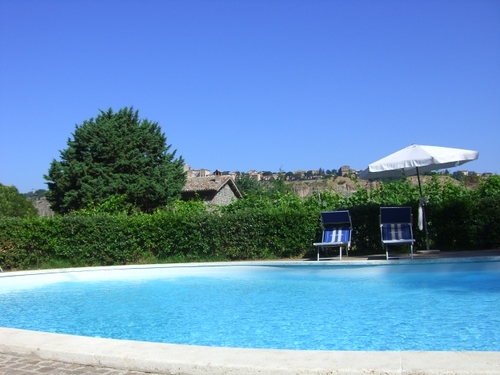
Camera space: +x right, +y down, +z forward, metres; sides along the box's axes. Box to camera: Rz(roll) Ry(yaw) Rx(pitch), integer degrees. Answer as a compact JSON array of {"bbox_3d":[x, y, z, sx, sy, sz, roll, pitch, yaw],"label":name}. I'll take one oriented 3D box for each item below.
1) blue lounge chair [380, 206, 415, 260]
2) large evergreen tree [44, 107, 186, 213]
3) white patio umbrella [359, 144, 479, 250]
[{"bbox_3d":[3.101,0.932,11.500,0.670,1.000,1.600,-1,-2,12],"label":"blue lounge chair"},{"bbox_3d":[-7.351,-0.984,30.000,7.600,6.900,7.500,-1,-2,0],"label":"large evergreen tree"},{"bbox_3d":[3.776,0.246,12.300,2.600,2.400,2.600,-5,-2,0],"label":"white patio umbrella"}]

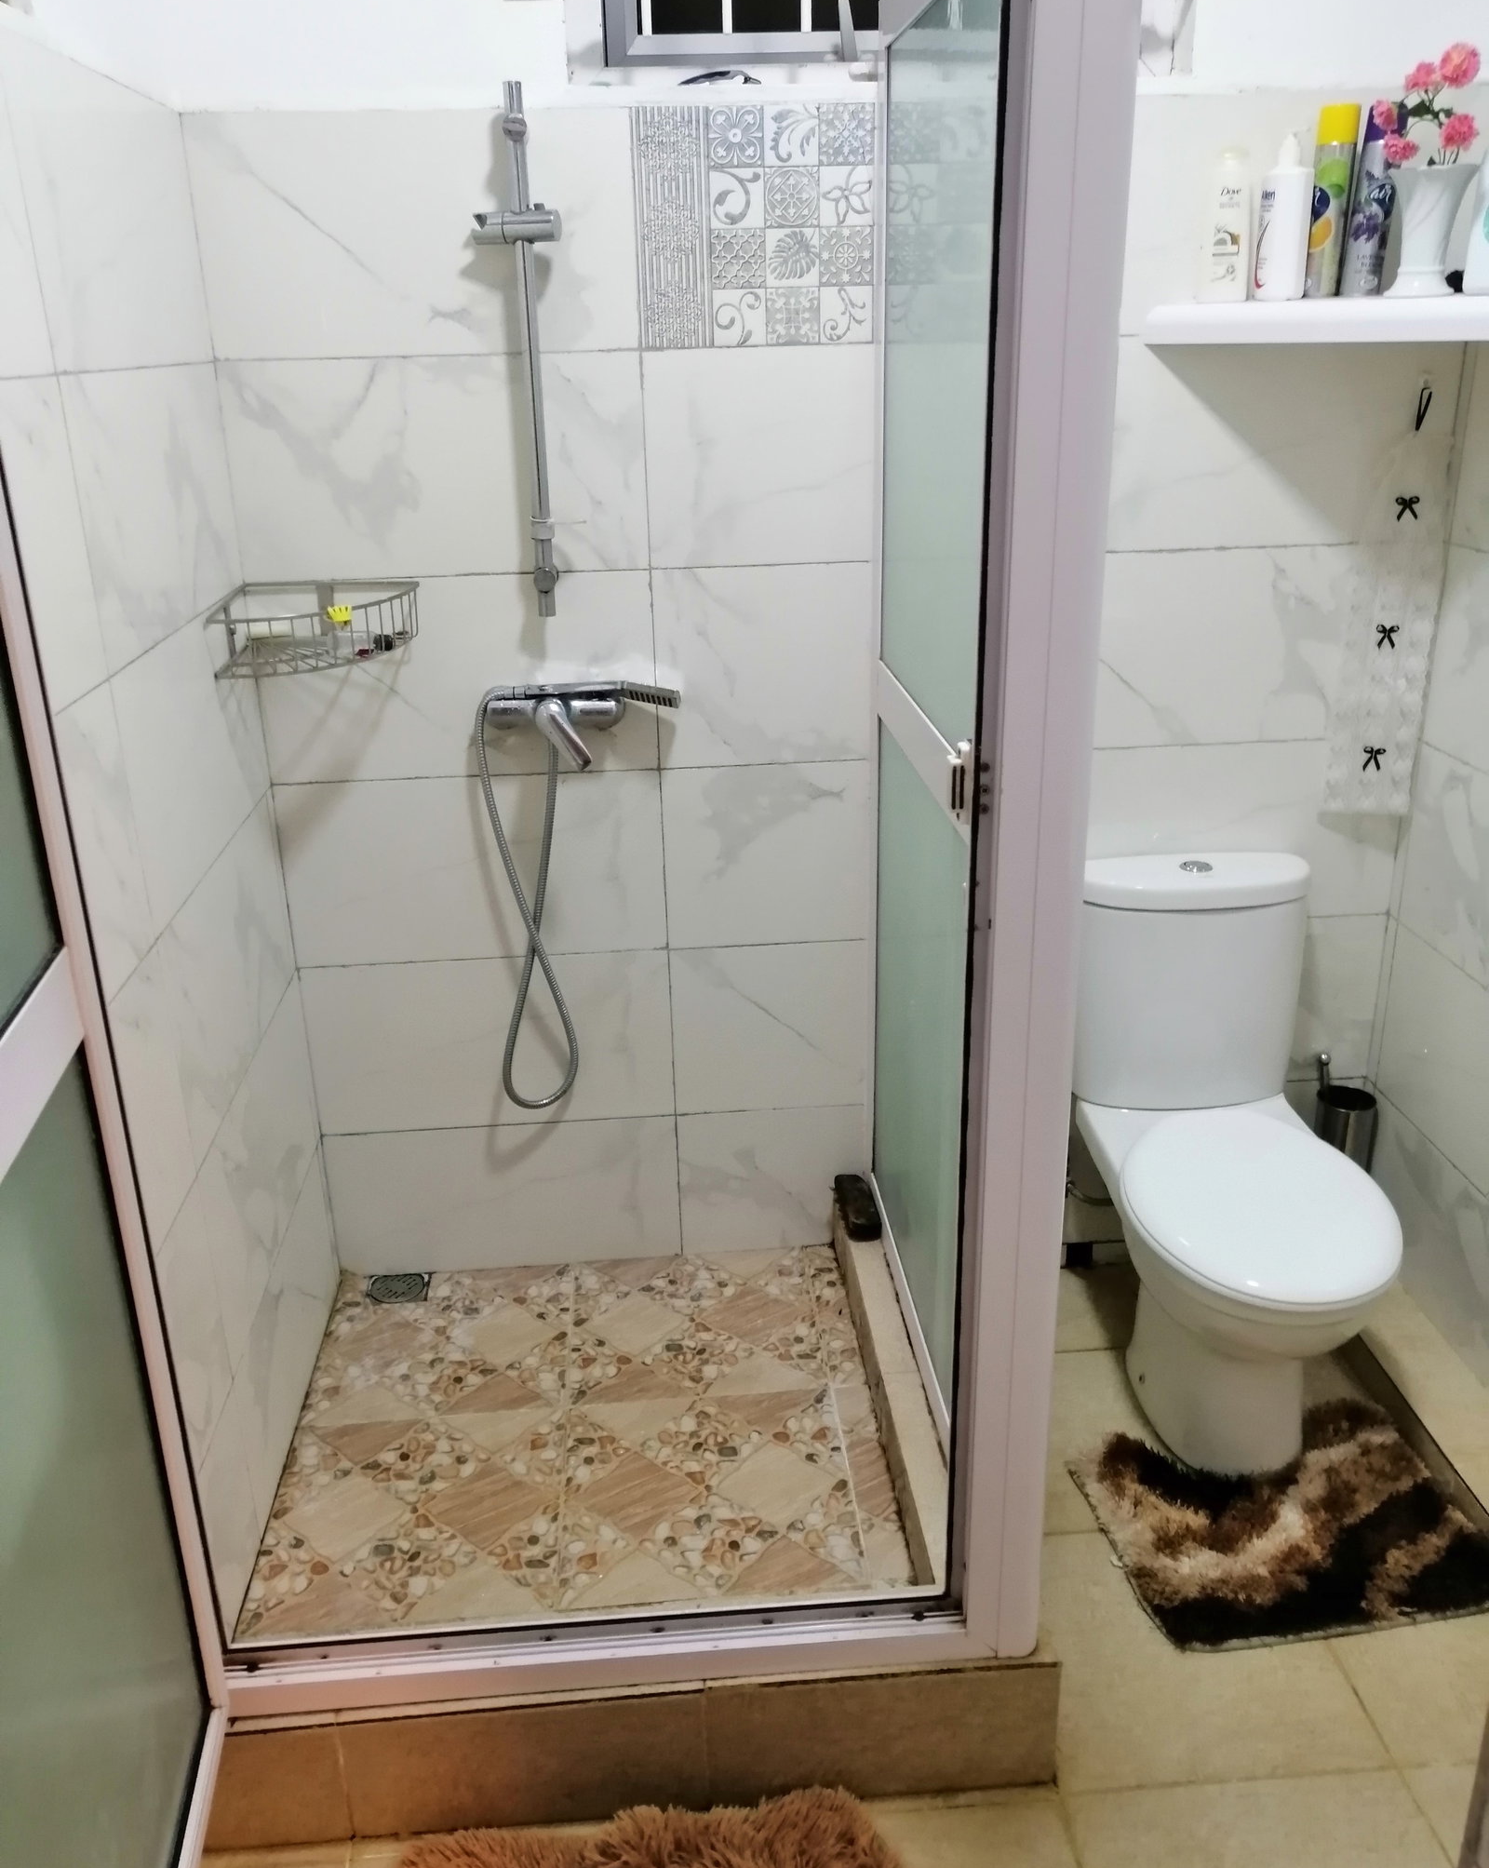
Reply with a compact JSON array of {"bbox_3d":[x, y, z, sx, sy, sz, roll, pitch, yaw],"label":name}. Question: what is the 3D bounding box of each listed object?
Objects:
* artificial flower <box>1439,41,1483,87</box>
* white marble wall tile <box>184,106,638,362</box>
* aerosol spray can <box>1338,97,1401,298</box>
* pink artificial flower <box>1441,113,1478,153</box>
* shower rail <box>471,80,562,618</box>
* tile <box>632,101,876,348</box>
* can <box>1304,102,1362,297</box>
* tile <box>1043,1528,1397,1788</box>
[{"bbox_3d":[0.925,-1.124,1.928,0.051,0.054,0.050,8,24,22],"label":"artificial flower"},{"bbox_3d":[-0.436,-0.929,1.986,0.583,0.293,0.010,-3,22,-4],"label":"white marble wall tile"},{"bbox_3d":[0.841,-0.977,1.988,0.051,0.231,0.051,0,22,4],"label":"aerosol spray can"},{"bbox_3d":[0.939,-1.053,1.958,0.046,0.050,0.045,8,24,22],"label":"pink artificial flower"},{"bbox_3d":[-0.292,-0.775,2.030,0.112,0.675,0.080,-3,22,-3],"label":"shower rail"},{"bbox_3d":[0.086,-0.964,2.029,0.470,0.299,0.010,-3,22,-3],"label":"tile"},{"bbox_3d":[0.782,-0.973,1.984,0.056,0.232,0.056,-1,22,1],"label":"can"},{"bbox_3d":[0.558,0.929,1.945,0.399,0.010,0.399,-3,22,-3],"label":"tile"}]

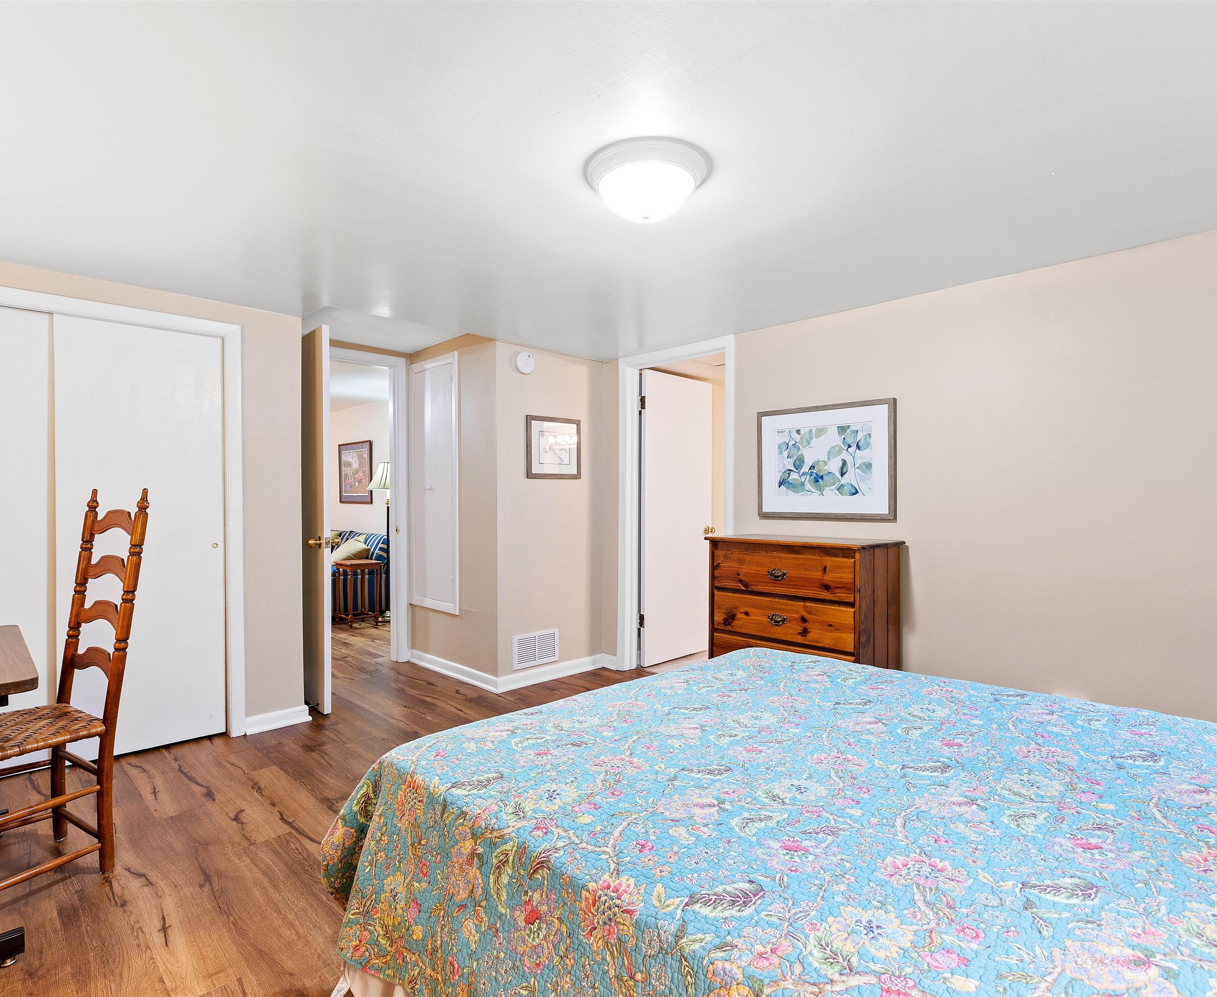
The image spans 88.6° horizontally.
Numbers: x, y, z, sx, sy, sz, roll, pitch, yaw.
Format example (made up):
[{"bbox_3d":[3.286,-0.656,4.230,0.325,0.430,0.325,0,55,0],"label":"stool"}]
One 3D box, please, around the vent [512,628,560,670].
[{"bbox_3d":[-0.454,0.950,3.953,0.357,0.207,0.015,-1,1,-44],"label":"vent"}]

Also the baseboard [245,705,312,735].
[{"bbox_3d":[-1.673,1.129,3.179,0.300,0.090,0.022,-1,1,-44],"label":"baseboard"}]

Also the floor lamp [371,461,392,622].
[{"bbox_3d":[-2.155,0.390,5.959,0.430,1.520,0.430,-1,1,-44],"label":"floor lamp"}]

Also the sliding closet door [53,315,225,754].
[{"bbox_3d":[-2.112,0.192,2.858,0.630,1.960,0.035,-1,1,-44],"label":"sliding closet door"}]

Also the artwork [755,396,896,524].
[{"bbox_3d":[1.088,-0.185,3.202,0.025,0.580,0.750,-1,1,-44],"label":"artwork"}]

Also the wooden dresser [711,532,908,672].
[{"bbox_3d":[0.938,0.689,3.032,0.430,0.965,0.800,-1,1,-44],"label":"wooden dresser"}]

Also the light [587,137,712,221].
[{"bbox_3d":[0.109,-0.851,1.740,0.360,0.150,0.360,0,1,0],"label":"light"}]

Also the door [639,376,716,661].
[{"bbox_3d":[0.506,0.130,4.452,0.710,2.030,0.035,-1,1,-44],"label":"door"}]

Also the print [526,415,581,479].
[{"bbox_3d":[-0.348,-0.323,4.041,0.452,0.402,0.022,-1,1,-44],"label":"print"}]

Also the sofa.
[{"bbox_3d":[-3.189,0.743,6.911,0.900,0.800,1.950,-1,1,-44],"label":"sofa"}]

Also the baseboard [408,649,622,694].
[{"bbox_3d":[-0.679,1.117,4.416,0.910,0.090,1.120,-1,1,-44],"label":"baseboard"}]

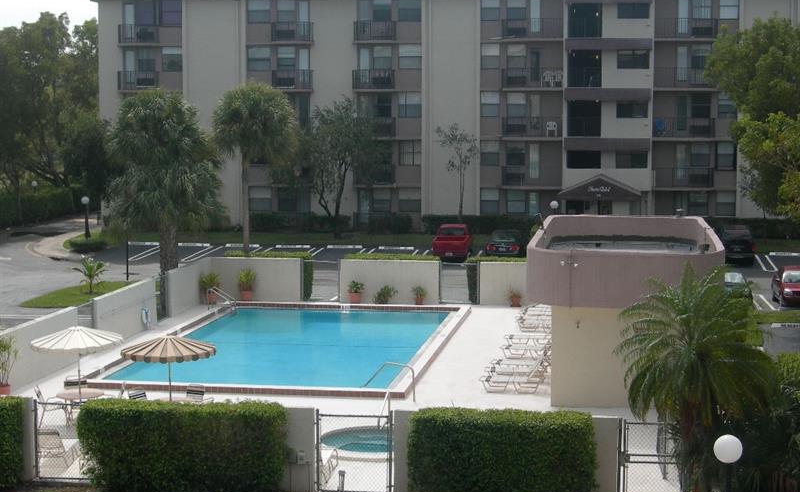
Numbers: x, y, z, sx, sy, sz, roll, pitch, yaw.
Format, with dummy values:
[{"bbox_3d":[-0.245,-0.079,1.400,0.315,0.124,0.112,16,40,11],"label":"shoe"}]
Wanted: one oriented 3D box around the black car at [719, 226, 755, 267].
[{"bbox_3d":[15.610,-0.146,66.075,1.800,1.640,4.700,1,6,9],"label":"black car"}]

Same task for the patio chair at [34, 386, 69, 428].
[{"bbox_3d":[-8.022,3.671,32.453,0.690,0.916,0.571,-2,6,-17],"label":"patio chair"}]

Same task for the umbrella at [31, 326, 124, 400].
[{"bbox_3d":[-7.264,2.922,31.967,2.110,2.220,2.110,1,6,9],"label":"umbrella"}]

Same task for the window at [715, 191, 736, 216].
[{"bbox_3d":[17.241,-2.237,74.469,1.030,1.349,0.150,1,7,9],"label":"window"}]

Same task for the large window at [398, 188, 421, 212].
[{"bbox_3d":[0.597,-2.609,80.689,1.301,1.375,0.148,1,6,9],"label":"large window"}]

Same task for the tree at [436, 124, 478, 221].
[{"bbox_3d":[3.147,-3.597,78.133,2.350,6.100,2.200,1,6,9],"label":"tree"}]

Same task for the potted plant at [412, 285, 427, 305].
[{"bbox_3d":[0.712,1.761,51.548,0.518,0.713,0.518,1,7,9],"label":"potted plant"}]

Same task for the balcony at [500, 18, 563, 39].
[{"bbox_3d":[7.304,-11.883,77.687,3.344,1.163,1.300,1,6,9],"label":"balcony"}]

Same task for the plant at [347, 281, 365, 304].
[{"bbox_3d":[-1.647,1.682,51.775,0.655,0.838,0.655,1,7,9],"label":"plant"}]

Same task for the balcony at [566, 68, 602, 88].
[{"bbox_3d":[10.077,-9.203,77.000,1.950,1.180,1.000,1,5,10],"label":"balcony"}]

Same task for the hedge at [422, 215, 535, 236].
[{"bbox_3d":[4.434,-1.139,77.868,6.400,1.080,1.100,1,6,9],"label":"hedge"}]

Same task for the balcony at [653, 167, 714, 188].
[{"bbox_3d":[15.552,-3.717,77.445,3.233,1.253,1.379,1,6,9],"label":"balcony"}]

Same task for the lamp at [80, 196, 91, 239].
[{"bbox_3d":[-16.823,-1.515,75.659,0.433,2.288,0.433,1,6,9],"label":"lamp"}]

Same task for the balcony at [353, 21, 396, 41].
[{"bbox_3d":[-1.312,-11.979,79.025,2.459,1.184,1.200,1,6,9],"label":"balcony"}]

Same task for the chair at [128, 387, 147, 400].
[{"bbox_3d":[-5.993,3.794,32.991,0.580,0.900,0.640,-6,9,-43],"label":"chair"}]

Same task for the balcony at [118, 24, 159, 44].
[{"bbox_3d":[-15.067,-12.154,81.585,2.200,1.190,1.034,1,6,9],"label":"balcony"}]

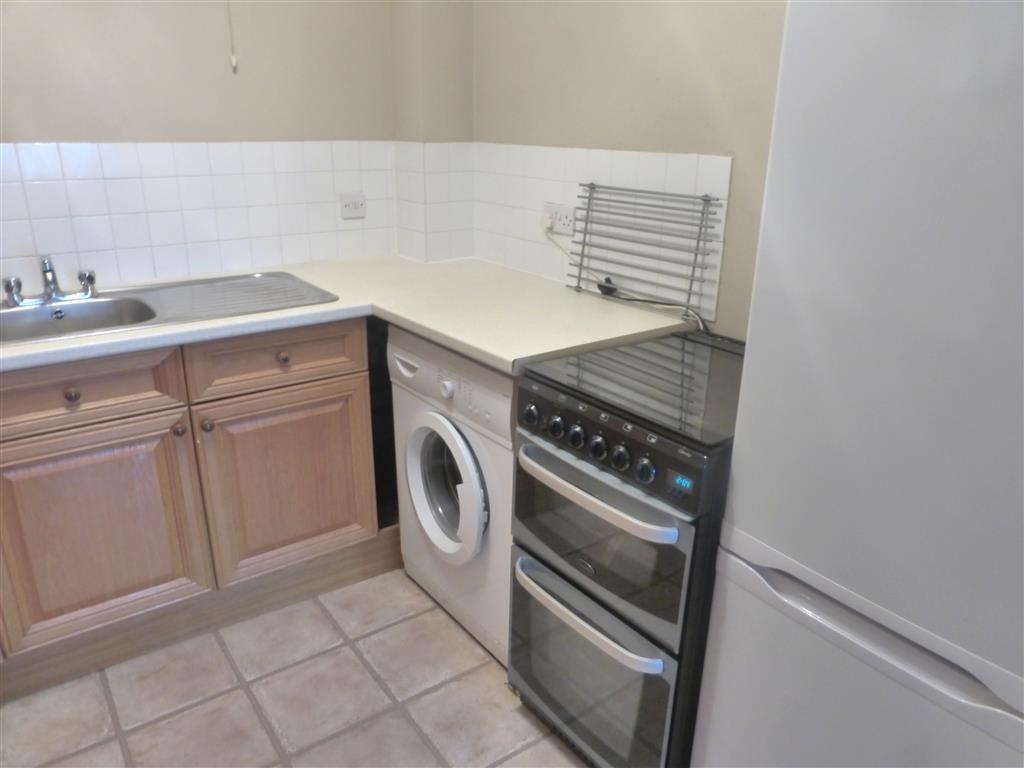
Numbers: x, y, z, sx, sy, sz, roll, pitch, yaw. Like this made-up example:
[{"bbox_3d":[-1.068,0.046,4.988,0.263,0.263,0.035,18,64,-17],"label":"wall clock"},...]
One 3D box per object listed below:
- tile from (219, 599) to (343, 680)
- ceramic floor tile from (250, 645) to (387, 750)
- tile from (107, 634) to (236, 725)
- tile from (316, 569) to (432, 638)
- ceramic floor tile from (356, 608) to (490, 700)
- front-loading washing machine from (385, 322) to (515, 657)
[{"bbox_3d":[-0.651,0.720,2.021,0.270,0.010,0.262,-13,23,-33],"label":"tile"},{"bbox_3d":[-0.488,0.793,1.808,0.265,0.010,0.268,-13,23,-33],"label":"ceramic floor tile"},{"bbox_3d":[-0.891,0.773,1.864,0.270,0.010,0.262,-13,23,-33],"label":"tile"},{"bbox_3d":[-0.417,0.666,2.181,0.268,0.010,0.262,-13,23,-33],"label":"tile"},{"bbox_3d":[-0.248,0.740,1.965,0.270,0.010,0.271,-13,23,-33],"label":"ceramic floor tile"},{"bbox_3d":[0.017,0.239,2.104,0.565,0.850,0.597,-13,23,-34],"label":"front-loading washing machine"}]

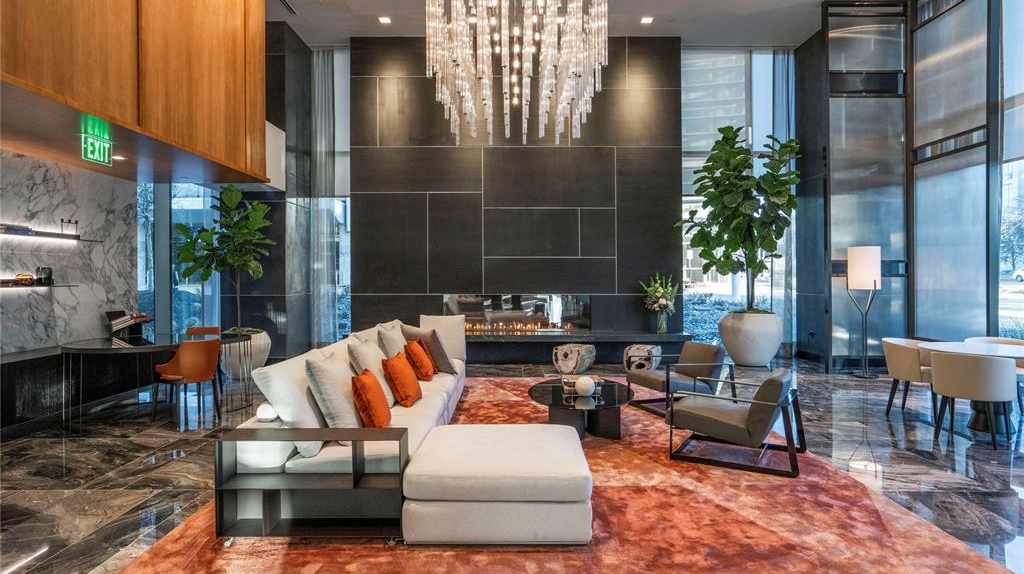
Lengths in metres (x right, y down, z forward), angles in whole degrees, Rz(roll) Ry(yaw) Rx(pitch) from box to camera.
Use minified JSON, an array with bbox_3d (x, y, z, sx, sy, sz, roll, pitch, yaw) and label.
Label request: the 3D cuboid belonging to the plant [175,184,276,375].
[{"bbox_3d":[-3.980,-0.063,7.900,1.320,2.620,1.150,0,1,0],"label":"plant"}]

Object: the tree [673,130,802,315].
[{"bbox_3d":[3.664,-1.108,9.200,1.840,2.930,1.600,0,1,0],"label":"tree"}]

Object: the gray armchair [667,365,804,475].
[{"bbox_3d":[1.750,0.950,4.410,0.900,0.710,0.750,0,0,31],"label":"gray armchair"}]

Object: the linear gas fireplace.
[{"bbox_3d":[0.078,0.485,9.850,2.550,0.700,0.350,0,1,0],"label":"linear gas fireplace"}]

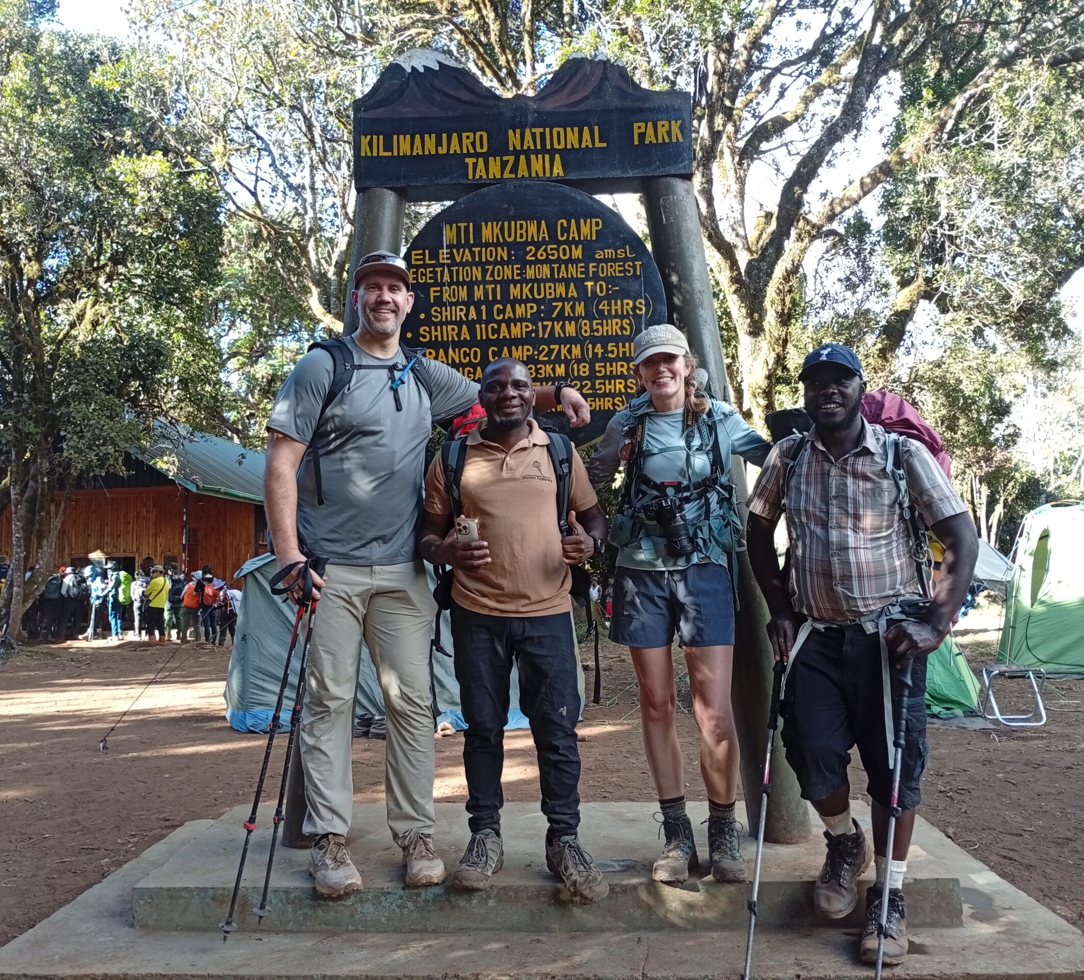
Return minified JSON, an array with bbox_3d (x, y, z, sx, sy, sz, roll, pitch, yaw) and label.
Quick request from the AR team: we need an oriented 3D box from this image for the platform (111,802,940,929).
[{"bbox_3d":[0.016,1.260,3.477,2.447,0.131,0.962,-1,-4,1],"label":"platform"}]

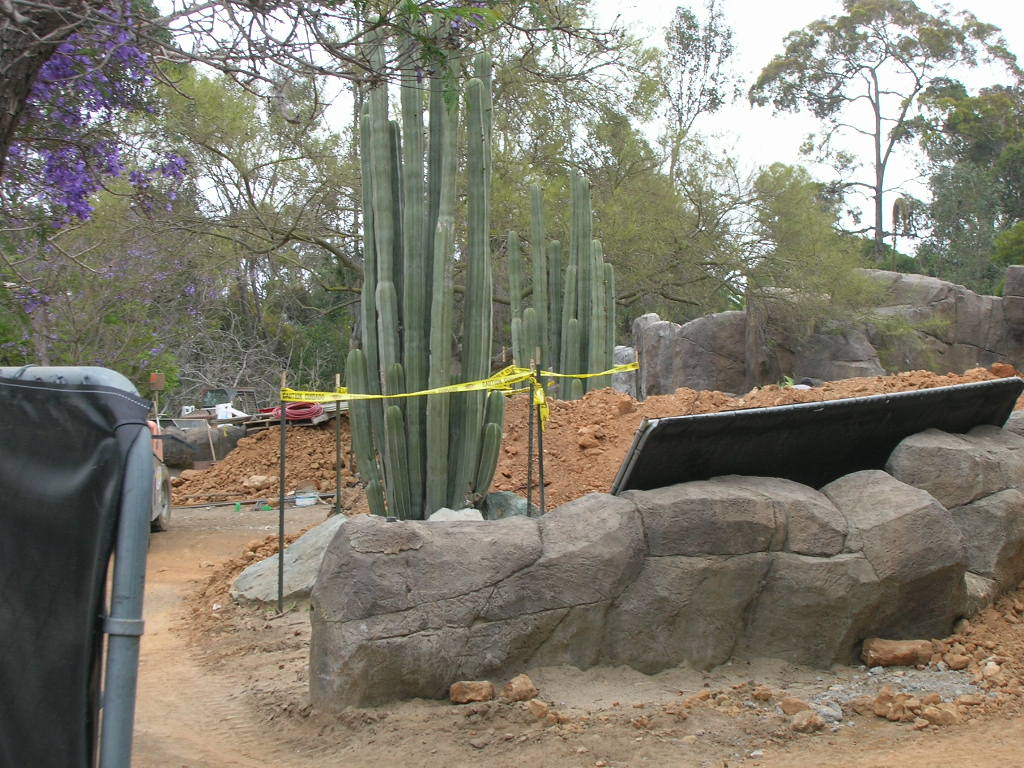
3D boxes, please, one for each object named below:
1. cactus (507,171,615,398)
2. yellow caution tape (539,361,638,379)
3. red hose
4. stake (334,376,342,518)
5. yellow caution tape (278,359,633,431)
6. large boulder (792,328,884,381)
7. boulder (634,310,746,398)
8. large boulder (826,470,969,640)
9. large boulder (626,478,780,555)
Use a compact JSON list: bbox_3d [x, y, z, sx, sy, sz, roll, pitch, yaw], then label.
[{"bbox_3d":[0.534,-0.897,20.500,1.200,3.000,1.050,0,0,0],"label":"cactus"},{"bbox_3d":[0.722,-0.137,17.600,0.980,0.170,0.100,0,0,0],"label":"yellow caution tape"},{"bbox_3d":[-2.877,0.369,25.000,0.720,0.200,0.660,0,0,0],"label":"red hose"},{"bbox_3d":[-1.415,0.559,15.200,0.040,1.300,0.040,0,0,0],"label":"stake"},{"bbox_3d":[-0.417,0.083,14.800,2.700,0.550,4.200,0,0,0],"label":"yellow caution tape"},{"bbox_3d":[4.292,-0.322,24.500,1.200,0.800,0.800,0,0,0],"label":"large boulder"},{"bbox_3d":[2.238,-0.271,23.500,1.450,1.300,1.000,0,0,0],"label":"boulder"},{"bbox_3d":[2.231,0.986,10.900,0.850,0.900,0.800,0,0,-5],"label":"large boulder"},{"bbox_3d":[1.077,0.769,10.650,0.880,0.410,0.650,0,0,-10],"label":"large boulder"}]

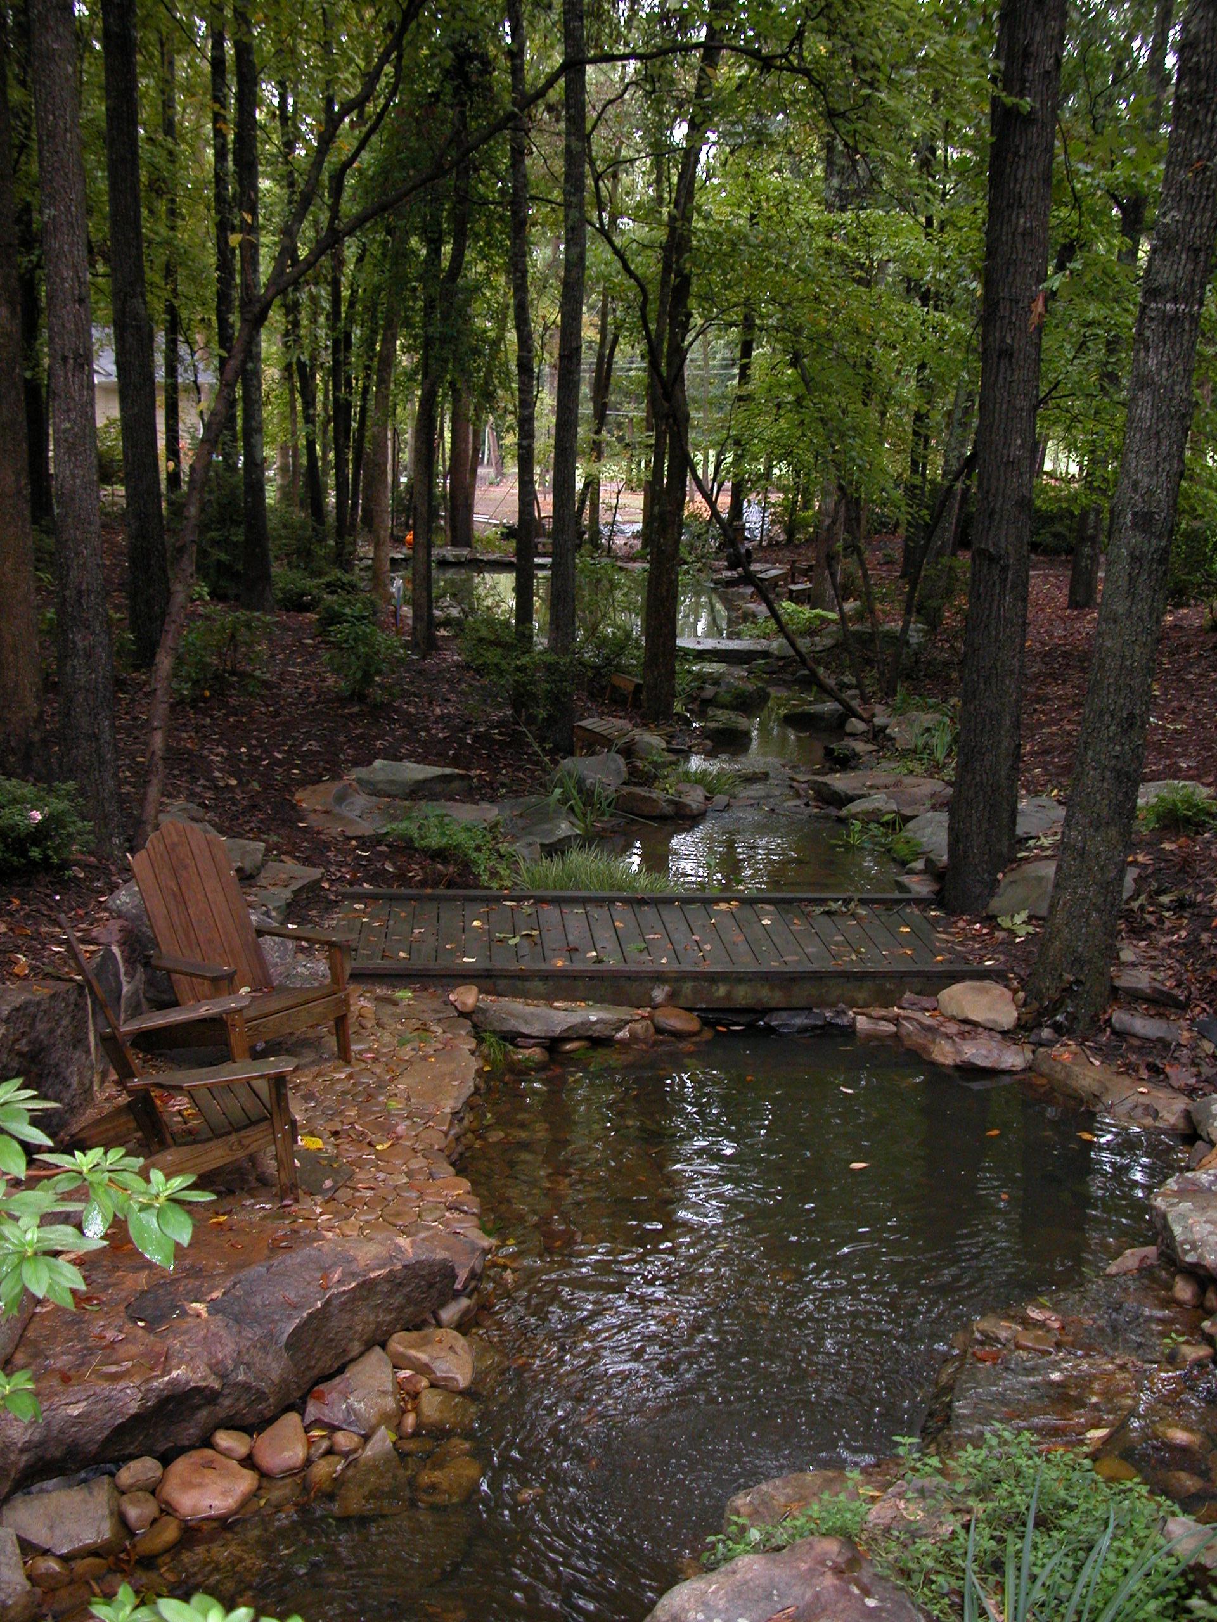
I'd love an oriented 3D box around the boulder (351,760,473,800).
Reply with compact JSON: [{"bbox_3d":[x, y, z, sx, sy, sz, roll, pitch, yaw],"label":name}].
[{"bbox_3d":[-1.418,-0.238,11.586,0.857,0.217,0.463,1,14,-6],"label":"boulder"}]

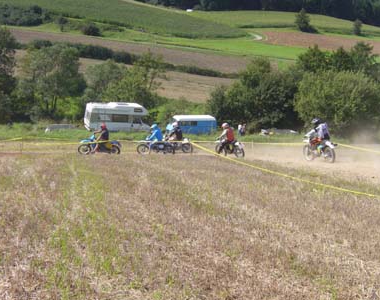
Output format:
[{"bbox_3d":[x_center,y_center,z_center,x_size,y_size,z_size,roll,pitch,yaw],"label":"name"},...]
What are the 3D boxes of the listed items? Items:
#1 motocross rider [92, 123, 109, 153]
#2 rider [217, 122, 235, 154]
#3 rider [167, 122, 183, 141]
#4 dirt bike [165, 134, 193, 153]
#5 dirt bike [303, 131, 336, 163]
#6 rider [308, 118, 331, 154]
[{"bbox_3d":[-4.477,-0.597,29.000,0.850,1.500,0.600,0,3,0],"label":"motocross rider"},{"bbox_3d":[1.687,-0.529,27.300,0.620,1.450,0.780,-3,4,-42],"label":"rider"},{"bbox_3d":[-0.842,-0.778,31.000,0.850,1.400,0.600,1,3,12],"label":"rider"},{"bbox_3d":[-0.832,-0.349,31.000,2.080,1.100,0.800,1,3,10],"label":"dirt bike"},{"bbox_3d":[5.177,-0.060,23.100,0.800,1.130,2.080,-1,3,-24],"label":"dirt bike"},{"bbox_3d":[5.149,-0.556,23.100,0.660,1.380,0.780,-2,3,-28],"label":"rider"}]

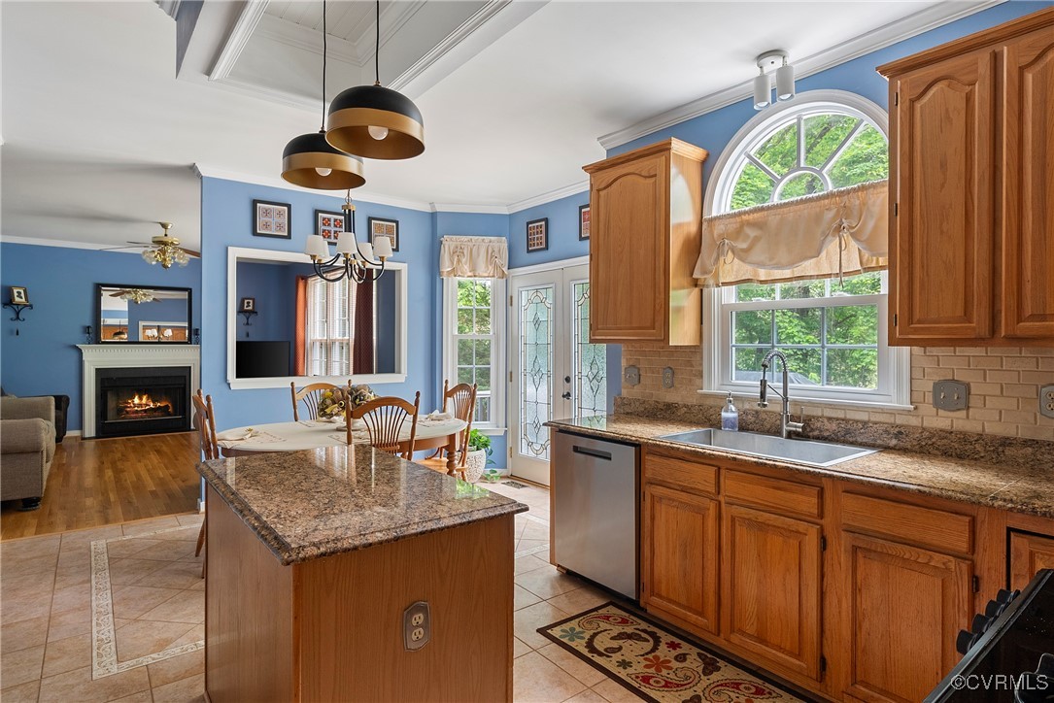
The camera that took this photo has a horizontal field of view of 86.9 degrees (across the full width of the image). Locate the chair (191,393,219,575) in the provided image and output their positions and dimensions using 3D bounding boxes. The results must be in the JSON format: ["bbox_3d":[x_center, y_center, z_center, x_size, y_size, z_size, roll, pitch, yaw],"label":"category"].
[{"bbox_3d":[-1.755,0.776,3.503,0.540,1.040,0.480,-1,1,-38],"label":"chair"}]

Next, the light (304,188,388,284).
[{"bbox_3d":[-1.266,-0.812,3.941,0.610,0.650,0.610,0,1,-39],"label":"light"}]

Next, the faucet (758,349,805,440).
[{"bbox_3d":[1.130,0.196,2.475,0.250,0.405,0.125,-1,1,-38],"label":"faucet"}]

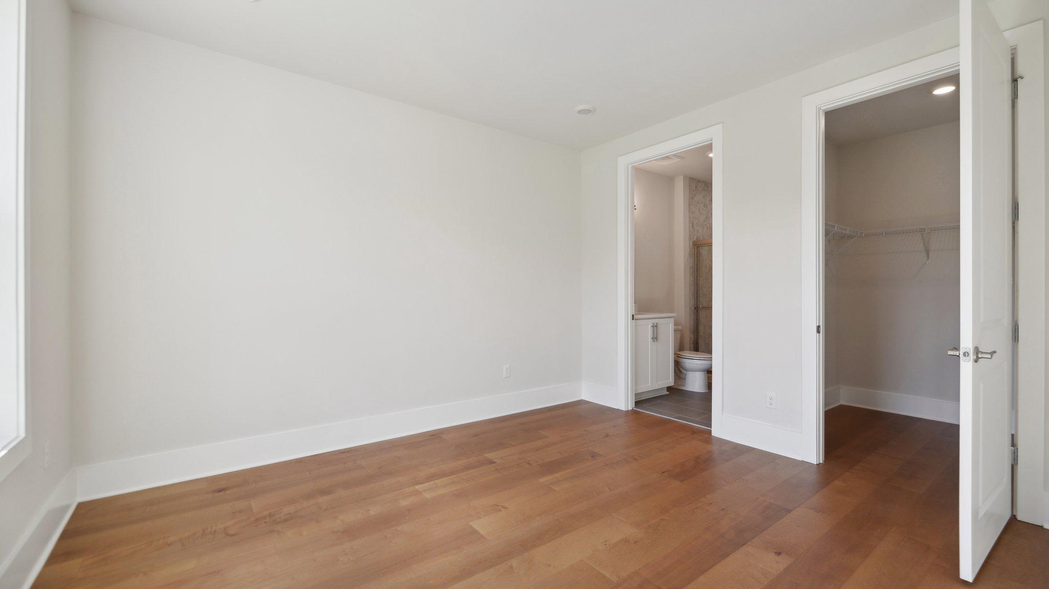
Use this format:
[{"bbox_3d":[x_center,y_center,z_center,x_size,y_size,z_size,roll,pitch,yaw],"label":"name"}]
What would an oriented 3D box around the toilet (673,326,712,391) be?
[{"bbox_3d":[2.013,0.793,5.074,0.440,0.740,0.740,0,0,-37],"label":"toilet"}]

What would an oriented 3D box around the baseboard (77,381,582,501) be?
[{"bbox_3d":[-0.942,1.070,3.413,3.854,0.192,0.025,0,0,-35],"label":"baseboard"}]

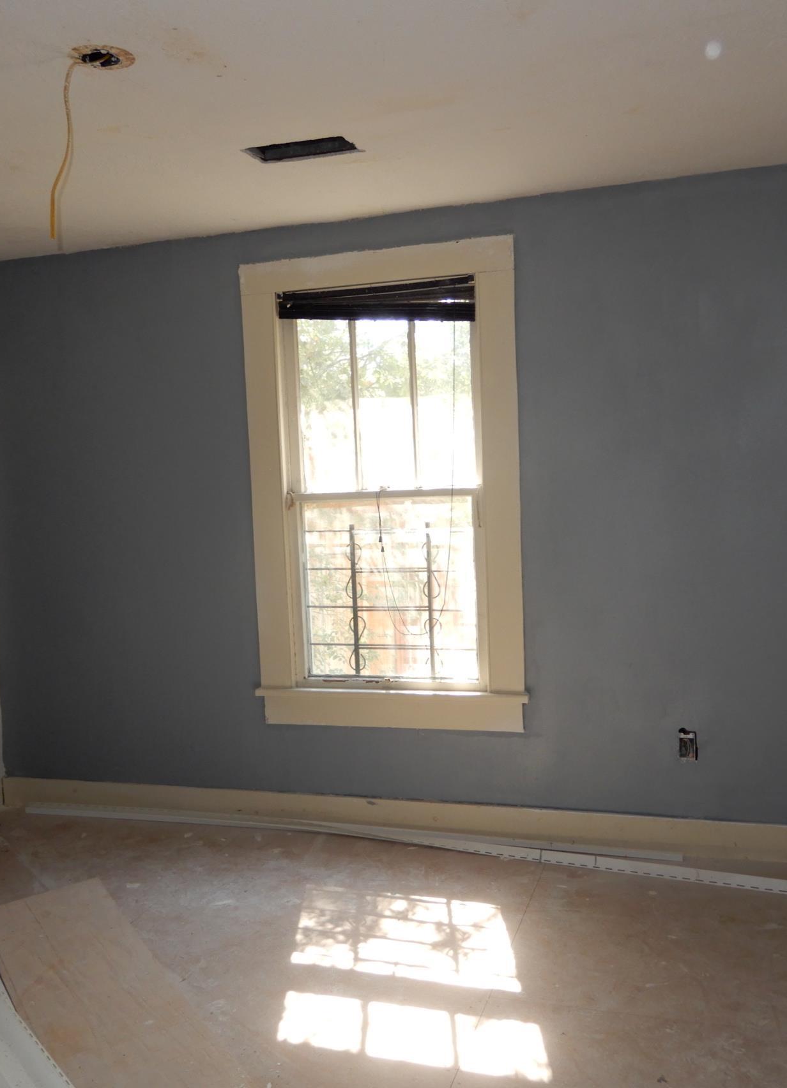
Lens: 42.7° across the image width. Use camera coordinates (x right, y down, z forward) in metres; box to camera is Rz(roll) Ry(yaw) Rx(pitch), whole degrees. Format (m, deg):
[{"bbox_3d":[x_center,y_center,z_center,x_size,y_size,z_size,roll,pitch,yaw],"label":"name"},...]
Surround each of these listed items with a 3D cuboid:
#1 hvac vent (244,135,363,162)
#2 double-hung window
[{"bbox_3d":[-0.306,-1.338,3.377,0.360,0.045,0.155,-1,4,17],"label":"hvac vent"},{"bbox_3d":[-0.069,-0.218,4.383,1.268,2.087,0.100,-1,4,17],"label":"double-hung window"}]

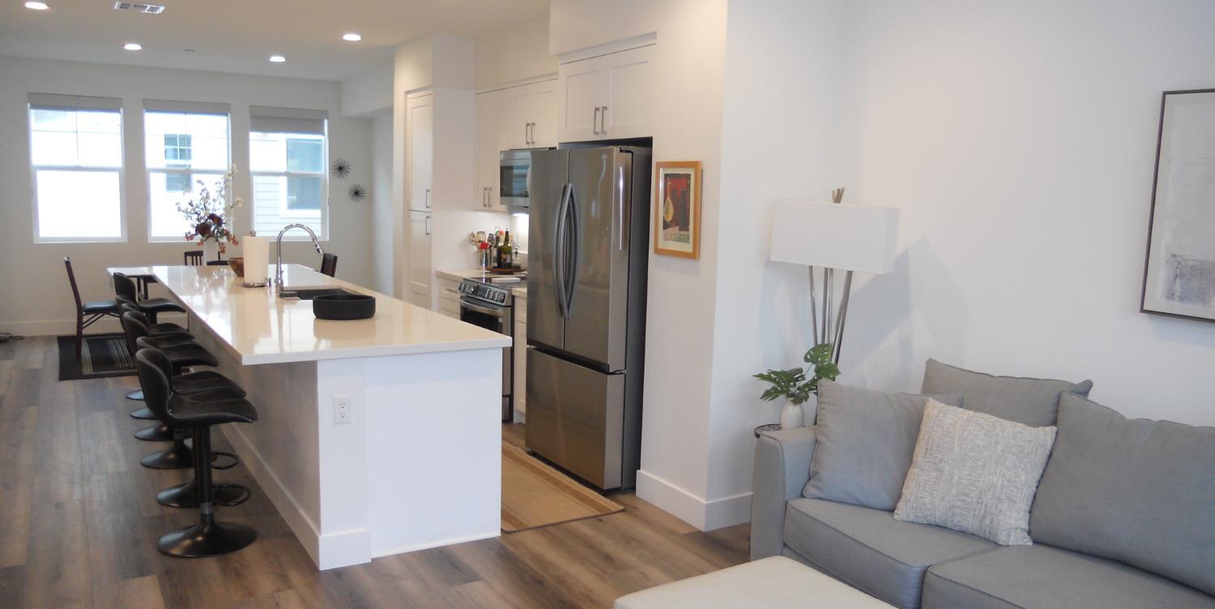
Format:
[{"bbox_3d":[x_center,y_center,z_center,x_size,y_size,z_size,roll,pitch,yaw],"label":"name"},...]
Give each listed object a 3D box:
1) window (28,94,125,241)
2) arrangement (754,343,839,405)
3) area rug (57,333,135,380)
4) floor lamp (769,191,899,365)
[{"bbox_3d":[-5.380,-1.375,9.652,0.840,1.490,0.100,-3,8,-31],"label":"window"},{"bbox_3d":[0.817,0.303,4.099,0.316,0.265,0.316,-3,8,-31],"label":"arrangement"},{"bbox_3d":[-3.781,0.399,8.997,2.490,0.012,2.350,-3,8,-31],"label":"area rug"},{"bbox_3d":[0.942,0.314,4.075,0.250,1.610,0.600,-4,9,-37],"label":"floor lamp"}]

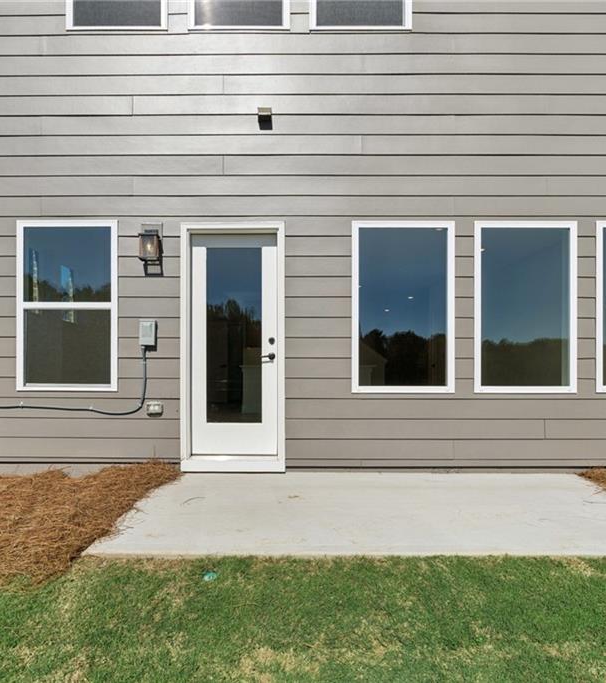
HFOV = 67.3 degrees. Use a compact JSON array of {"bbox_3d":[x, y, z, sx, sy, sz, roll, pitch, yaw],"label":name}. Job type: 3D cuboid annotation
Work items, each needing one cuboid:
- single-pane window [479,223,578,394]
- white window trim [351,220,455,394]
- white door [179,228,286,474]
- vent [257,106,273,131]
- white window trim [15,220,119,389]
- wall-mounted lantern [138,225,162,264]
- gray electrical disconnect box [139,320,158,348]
[{"bbox_3d":[1.940,-0.297,4.008,0.893,1.499,0.090,0,0,0],"label":"single-pane window"},{"bbox_3d":[0.874,-0.297,4.013,0.897,1.501,0.090,0,0,0],"label":"white window trim"},{"bbox_3d":[-0.612,0.049,4.045,0.915,2.192,0.150,0,0,0],"label":"white door"},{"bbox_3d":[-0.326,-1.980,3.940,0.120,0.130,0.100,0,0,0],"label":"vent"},{"bbox_3d":[-2.064,-0.310,4.027,0.886,1.495,0.090,0,0,0],"label":"white window trim"},{"bbox_3d":[-1.310,-0.845,3.910,0.160,0.300,0.160,0,0,0],"label":"wall-mounted lantern"},{"bbox_3d":[-1.343,-0.078,3.960,0.140,0.230,0.075,0,0,0],"label":"gray electrical disconnect box"}]

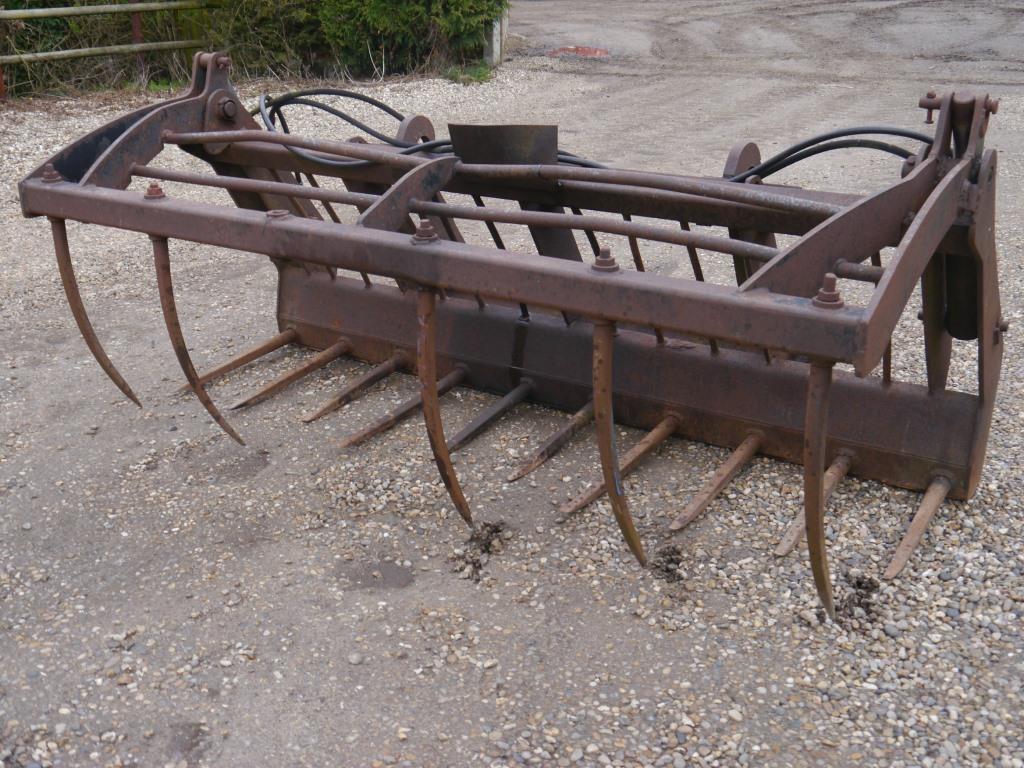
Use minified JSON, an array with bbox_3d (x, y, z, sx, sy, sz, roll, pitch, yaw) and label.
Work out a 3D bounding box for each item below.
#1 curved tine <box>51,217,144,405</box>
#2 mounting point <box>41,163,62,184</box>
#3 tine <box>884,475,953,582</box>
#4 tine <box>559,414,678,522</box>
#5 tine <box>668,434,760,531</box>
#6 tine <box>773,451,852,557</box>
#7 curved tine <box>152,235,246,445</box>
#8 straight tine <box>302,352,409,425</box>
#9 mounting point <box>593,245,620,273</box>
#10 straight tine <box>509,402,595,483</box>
[{"bbox_3d":[-1.232,-0.184,3.352,0.038,0.676,0.218,13,26,32],"label":"curved tine"},{"bbox_3d":[-1.286,-0.583,3.123,0.053,0.044,0.053,13,26,32],"label":"mounting point"},{"bbox_3d":[0.981,0.345,2.717,0.042,0.042,0.487,13,30,32],"label":"tine"},{"bbox_3d":[0.302,0.215,3.086,0.042,0.042,0.602,14,30,34],"label":"tine"},{"bbox_3d":[0.542,0.256,2.968,0.042,0.042,0.538,13,30,32],"label":"tine"},{"bbox_3d":[0.763,0.301,2.840,0.042,0.042,0.517,12,30,31],"label":"tine"},{"bbox_3d":[-0.864,-0.100,3.118,0.038,0.676,0.218,13,26,32],"label":"curved tine"},{"bbox_3d":[-0.507,0.013,3.642,0.042,0.042,0.531,11,29,29],"label":"straight tine"},{"bbox_3d":[0.183,-0.246,2.186,0.053,0.044,0.053,-1,22,0],"label":"mounting point"},{"bbox_3d":[0.128,0.158,3.239,0.042,0.042,0.527,12,29,30],"label":"straight tine"}]

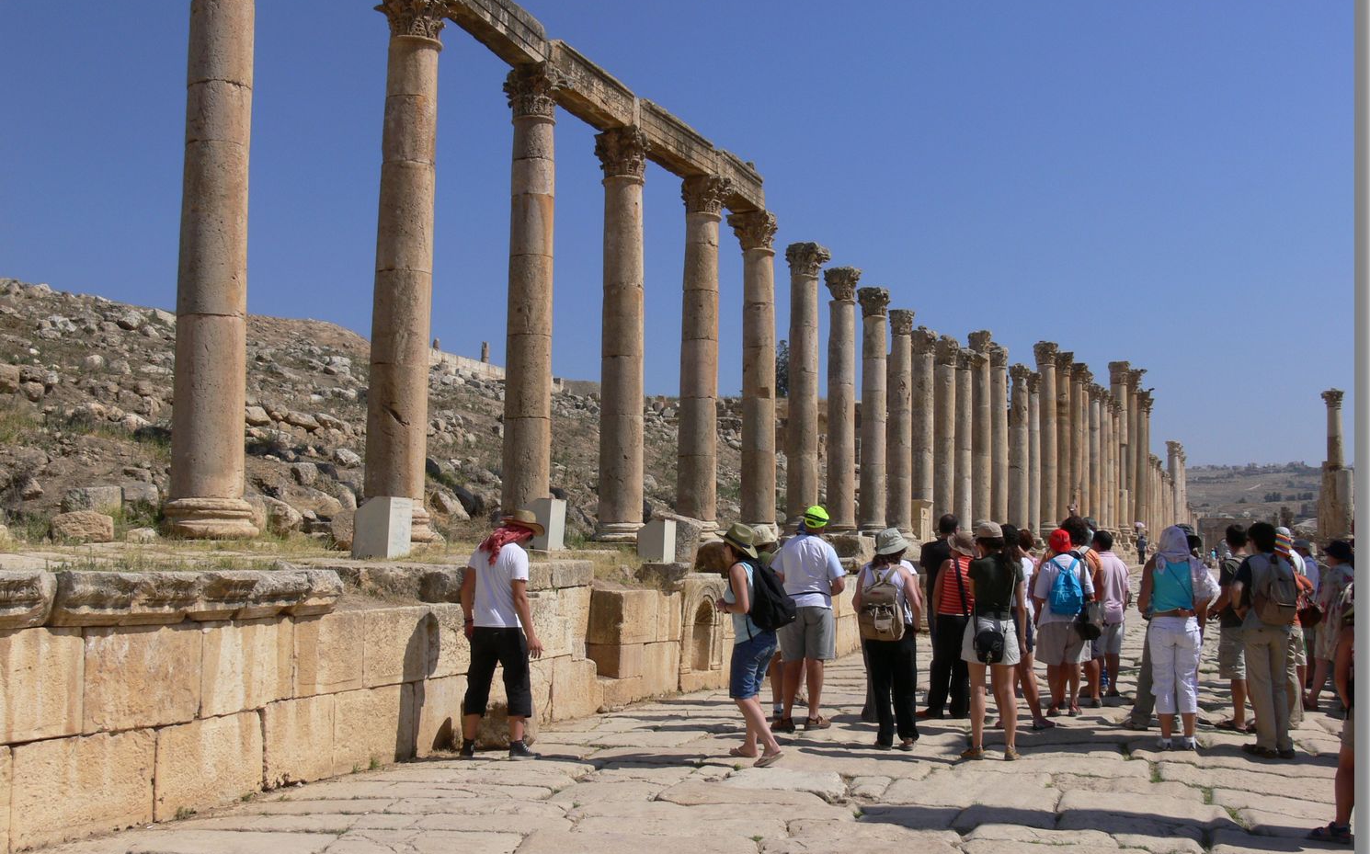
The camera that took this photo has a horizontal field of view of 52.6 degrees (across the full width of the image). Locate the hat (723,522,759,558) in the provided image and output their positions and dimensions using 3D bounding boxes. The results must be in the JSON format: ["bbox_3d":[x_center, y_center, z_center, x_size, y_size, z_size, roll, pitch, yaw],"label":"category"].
[{"bbox_3d":[0.375,0.789,9.600,0.330,0.140,0.290,25,5,21],"label":"hat"}]

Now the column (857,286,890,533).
[{"bbox_3d":[5.524,-0.355,40.332,0.970,7.470,0.970,-1,-5,22],"label":"column"}]

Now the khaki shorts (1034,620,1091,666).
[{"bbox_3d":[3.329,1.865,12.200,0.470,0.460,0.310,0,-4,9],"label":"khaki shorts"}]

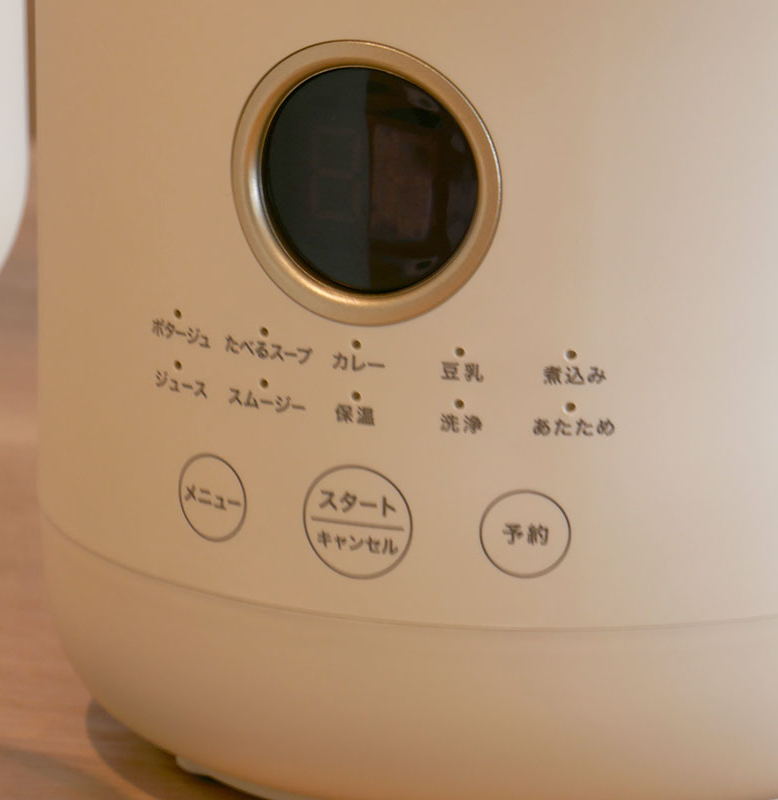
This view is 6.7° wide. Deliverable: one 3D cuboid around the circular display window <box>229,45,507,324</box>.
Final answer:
[{"bbox_3d":[-0.003,-0.027,0.833,0.036,0.037,0.006,6,16,20],"label":"circular display window"}]

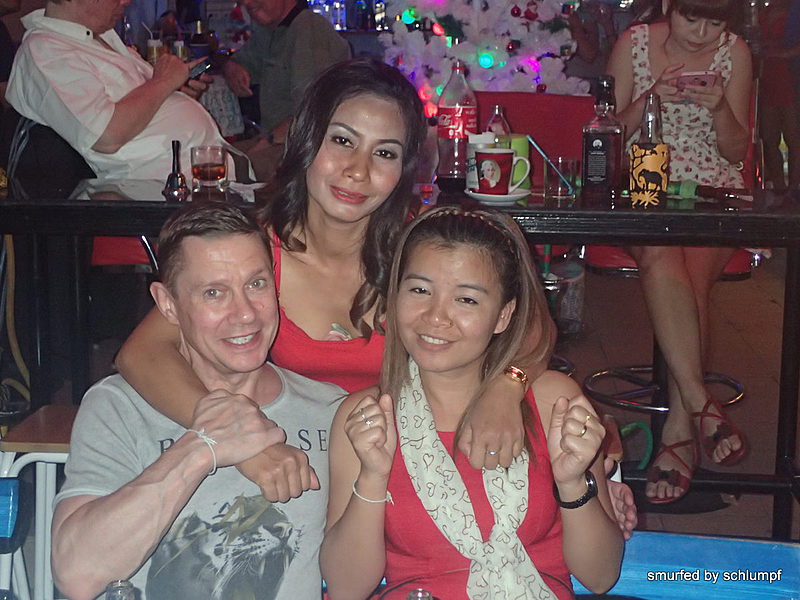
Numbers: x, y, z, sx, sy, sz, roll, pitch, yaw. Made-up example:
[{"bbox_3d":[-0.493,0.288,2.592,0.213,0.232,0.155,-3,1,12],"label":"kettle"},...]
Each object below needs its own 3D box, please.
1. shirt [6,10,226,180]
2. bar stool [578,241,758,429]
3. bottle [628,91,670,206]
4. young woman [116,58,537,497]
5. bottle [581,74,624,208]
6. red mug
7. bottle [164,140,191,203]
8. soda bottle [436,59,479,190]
[{"bbox_3d":[-0.763,-0.560,3.700,0.580,0.500,0.490,2,11,9],"label":"shirt"},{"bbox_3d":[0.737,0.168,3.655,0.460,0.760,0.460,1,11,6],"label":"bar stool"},{"bbox_3d":[0.521,-0.314,2.755,0.080,0.239,0.080,2,11,9],"label":"bottle"},{"bbox_3d":[-0.109,0.208,2.010,0.590,1.150,0.650,0,11,0],"label":"young woman"},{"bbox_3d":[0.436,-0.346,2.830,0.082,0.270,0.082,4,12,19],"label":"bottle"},{"bbox_3d":[0.217,-0.270,2.775,0.115,0.090,0.081,0,11,0],"label":"red mug"},{"bbox_3d":[-0.477,-0.274,2.810,0.060,0.128,0.060,0,11,0],"label":"bottle"},{"bbox_3d":[0.130,-0.394,2.980,0.087,0.295,0.087,0,11,0],"label":"soda bottle"}]

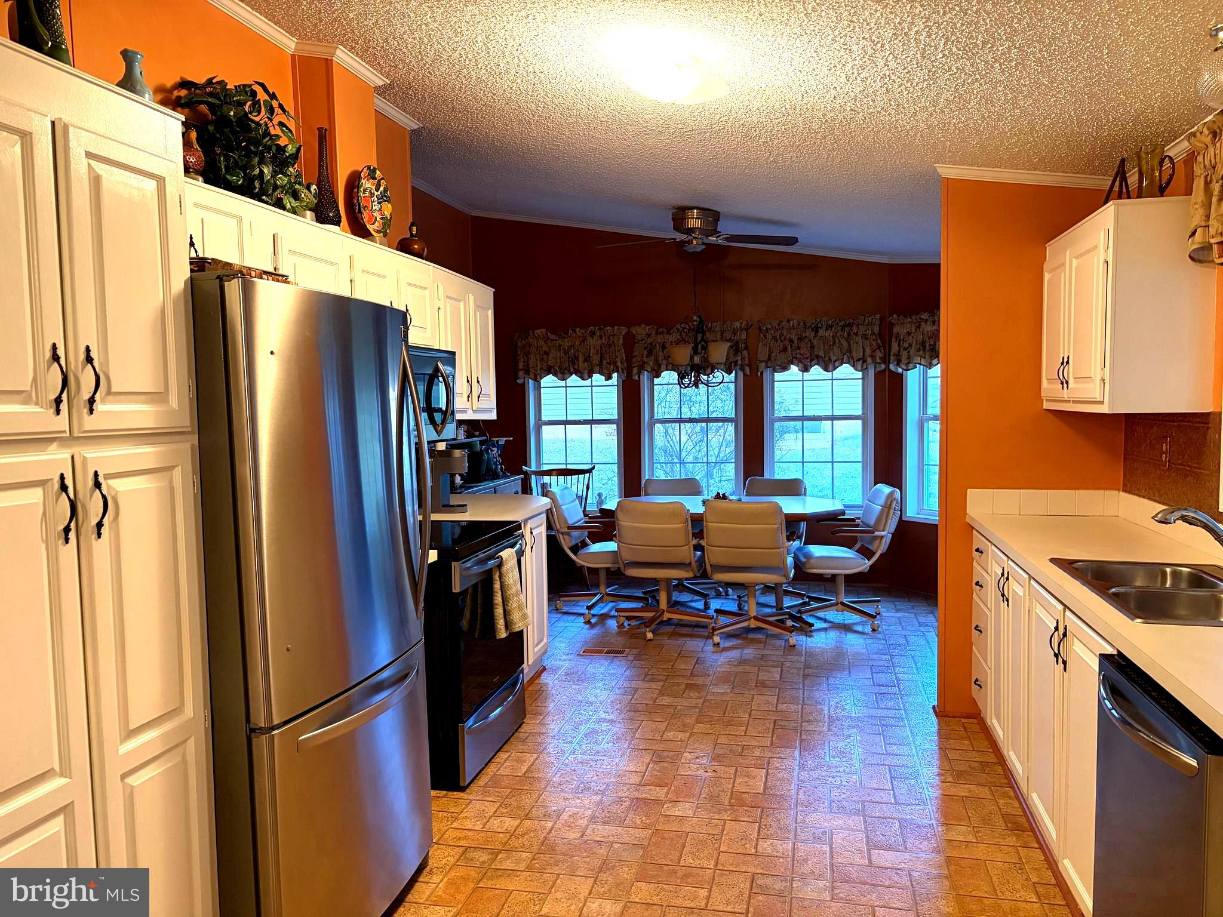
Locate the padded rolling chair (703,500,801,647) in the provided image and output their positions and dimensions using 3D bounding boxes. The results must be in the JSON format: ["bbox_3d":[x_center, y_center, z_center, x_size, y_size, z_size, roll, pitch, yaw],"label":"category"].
[{"bbox_3d":[0.849,0.649,5.556,0.570,0.872,0.640,0,4,21],"label":"padded rolling chair"}]

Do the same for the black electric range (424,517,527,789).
[{"bbox_3d":[-0.787,0.772,3.846,0.690,0.930,0.770,0,4,13],"label":"black electric range"}]

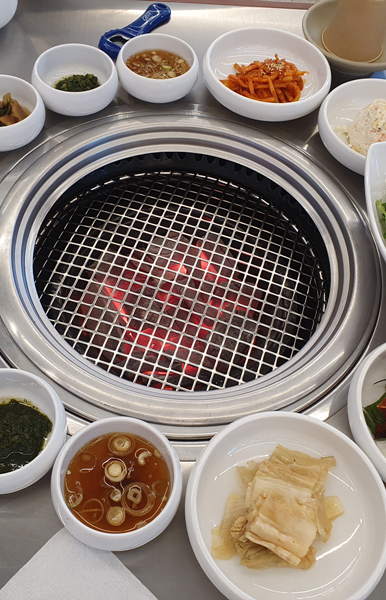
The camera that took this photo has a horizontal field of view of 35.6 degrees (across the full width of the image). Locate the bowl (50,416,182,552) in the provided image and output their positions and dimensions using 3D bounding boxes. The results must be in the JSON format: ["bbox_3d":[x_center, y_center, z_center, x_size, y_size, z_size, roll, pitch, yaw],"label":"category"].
[{"bbox_3d":[-0.052,0.126,0.414,0.088,0.038,0.088,2,57,-3],"label":"bowl"}]

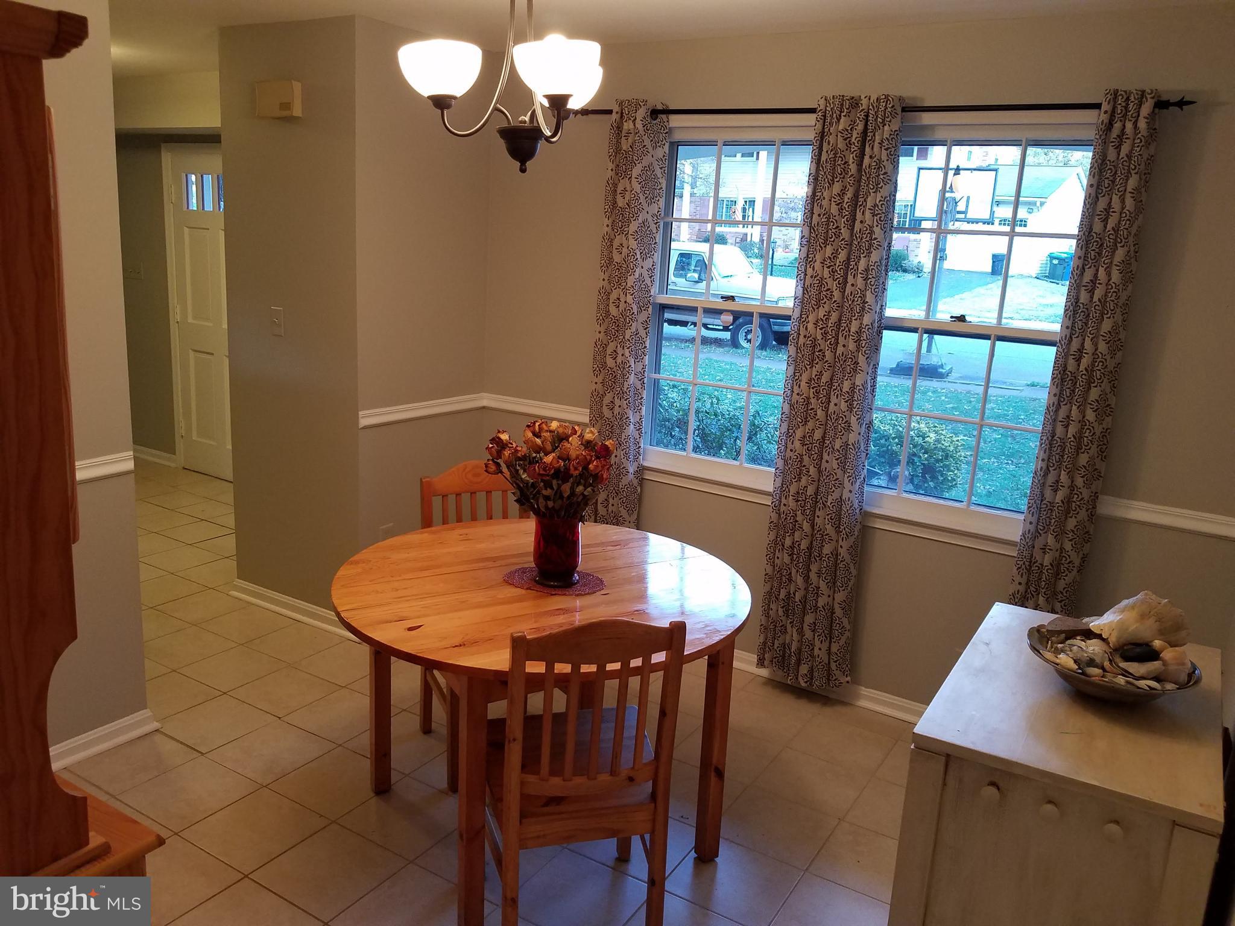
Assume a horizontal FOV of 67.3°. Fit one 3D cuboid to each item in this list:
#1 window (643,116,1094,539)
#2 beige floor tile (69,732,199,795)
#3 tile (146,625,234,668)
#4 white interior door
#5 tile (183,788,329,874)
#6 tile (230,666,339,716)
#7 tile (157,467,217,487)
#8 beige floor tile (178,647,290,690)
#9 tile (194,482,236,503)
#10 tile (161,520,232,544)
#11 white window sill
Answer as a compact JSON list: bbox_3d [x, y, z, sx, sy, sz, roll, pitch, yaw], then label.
[{"bbox_3d":[0.811,-0.536,3.398,1.690,1.420,0.100,11,15,30],"label":"window"},{"bbox_3d":[-1.543,0.958,2.973,0.275,0.010,0.295,12,15,29],"label":"beige floor tile"},{"bbox_3d":[-1.760,0.751,3.778,0.295,0.010,0.295,12,15,29],"label":"tile"},{"bbox_3d":[-2.530,-0.894,5.980,0.920,2.050,0.050,11,15,30],"label":"white interior door"},{"bbox_3d":[-1.046,1.065,2.692,0.299,0.010,0.299,12,15,29],"label":"tile"},{"bbox_3d":[-1.247,0.859,3.486,0.295,0.010,0.295,12,15,29],"label":"tile"},{"bbox_3d":[-2.900,0.110,6.162,0.299,0.010,0.299,12,15,29],"label":"tile"},{"bbox_3d":[-1.503,0.805,3.632,0.295,0.010,0.295,12,15,29],"label":"beige floor tile"},{"bbox_3d":[-2.511,0.192,5.873,0.298,0.015,0.298,11,15,29],"label":"tile"},{"bbox_3d":[-2.303,0.392,5.082,0.298,0.015,0.298,11,15,29],"label":"tile"},{"bbox_3d":[0.757,0.136,3.595,1.601,0.136,0.080,12,15,29],"label":"white window sill"}]

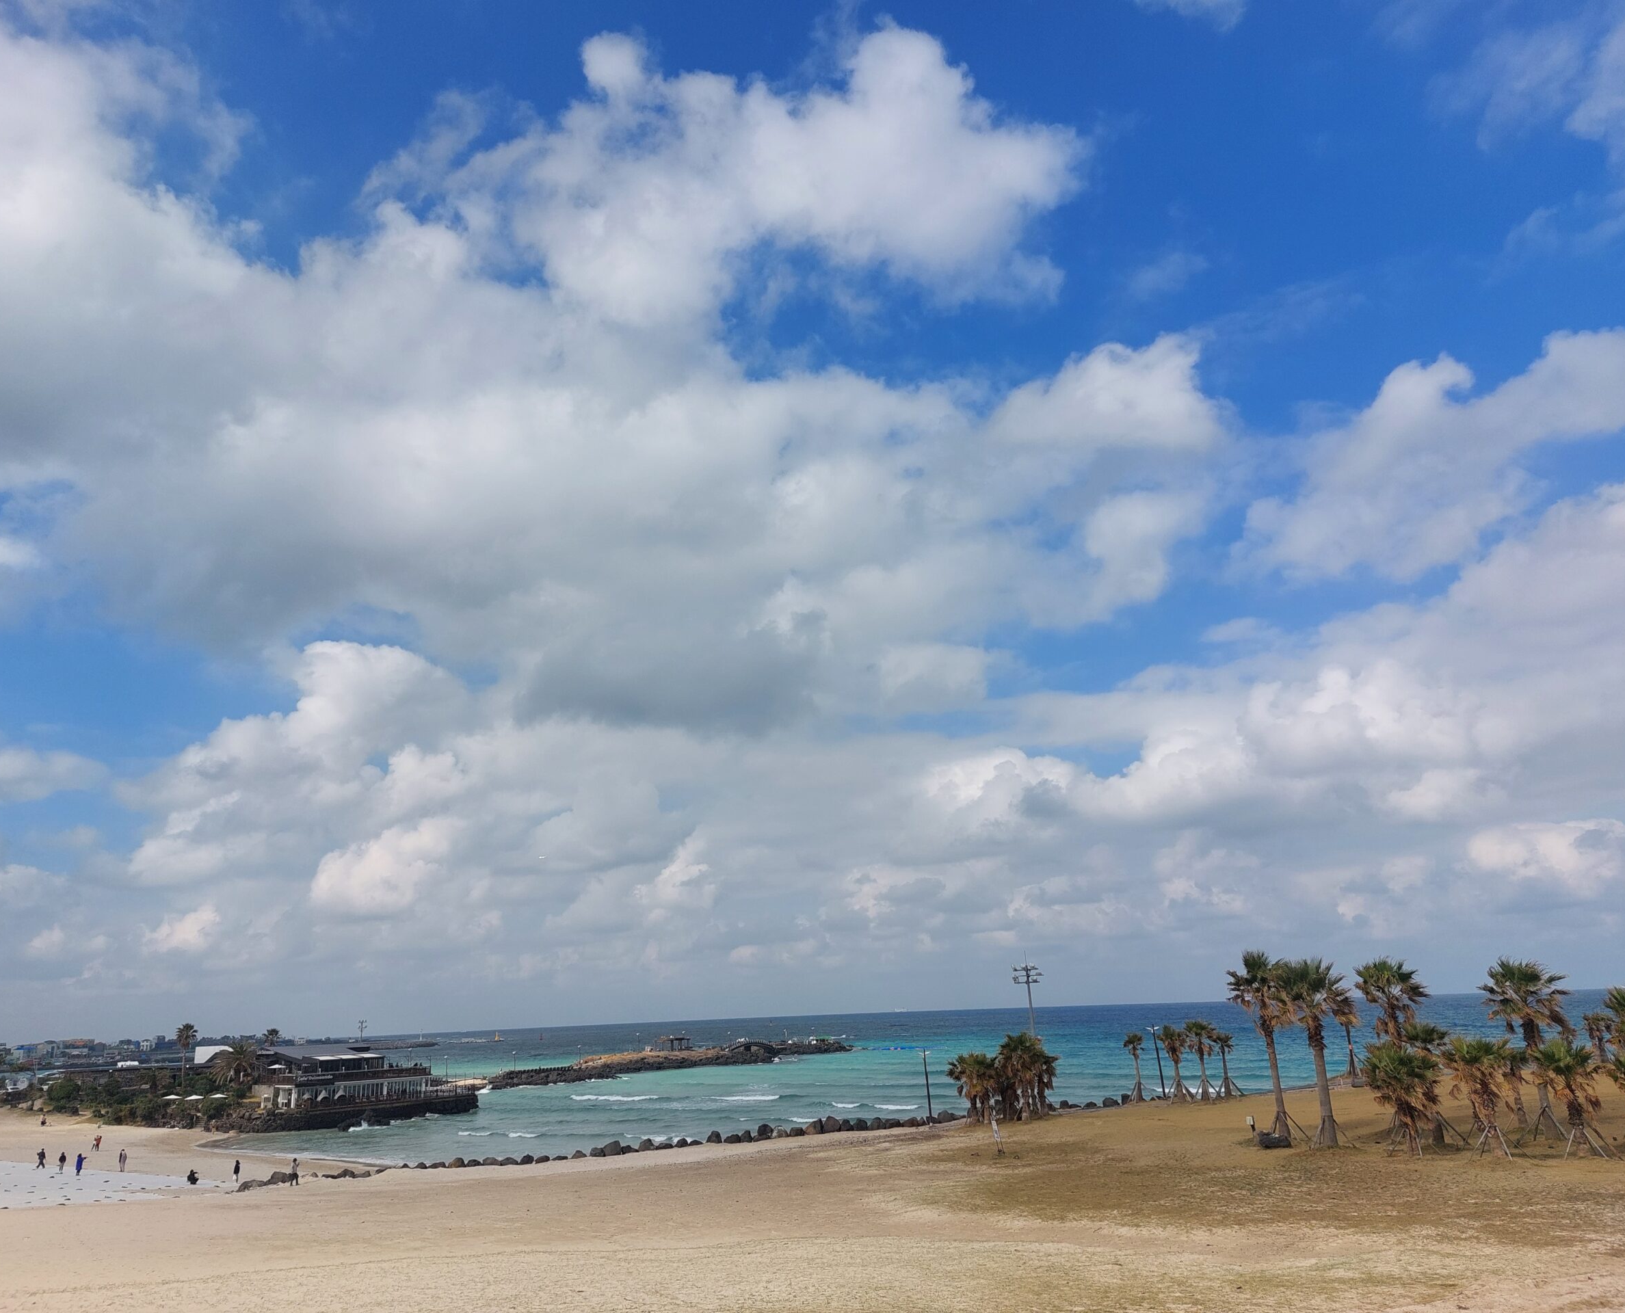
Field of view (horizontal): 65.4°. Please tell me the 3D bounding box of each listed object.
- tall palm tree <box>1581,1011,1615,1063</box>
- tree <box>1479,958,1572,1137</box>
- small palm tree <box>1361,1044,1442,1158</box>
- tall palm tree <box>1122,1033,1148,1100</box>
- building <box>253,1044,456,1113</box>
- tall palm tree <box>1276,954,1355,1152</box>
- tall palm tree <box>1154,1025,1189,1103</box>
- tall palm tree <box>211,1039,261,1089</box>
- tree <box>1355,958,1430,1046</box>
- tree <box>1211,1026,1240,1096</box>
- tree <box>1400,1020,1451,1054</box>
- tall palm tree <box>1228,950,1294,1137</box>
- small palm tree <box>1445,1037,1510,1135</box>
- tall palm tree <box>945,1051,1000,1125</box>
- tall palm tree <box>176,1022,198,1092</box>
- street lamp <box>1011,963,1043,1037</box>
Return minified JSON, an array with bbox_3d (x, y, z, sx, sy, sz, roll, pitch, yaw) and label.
[{"bbox_3d":[86.013,41.735,138.579,3.728,5.459,3.728,-11,-18,29],"label":"tall palm tree"},{"bbox_3d":[42.492,22.906,74.228,4.965,10.135,4.965,-10,-18,27],"label":"tree"},{"bbox_3d":[26.267,19.592,56.150,3.400,4.770,3.400,-9,-17,22],"label":"small palm tree"},{"bbox_3d":[24.058,30.564,94.073,1.750,4.940,1.750,-6,-16,13],"label":"tall palm tree"},{"bbox_3d":[-64.170,58.809,178.482,13.000,7.800,23.500,-16,-21,40],"label":"building"},{"bbox_3d":[24.597,19.015,61.197,3.800,8.760,3.800,-8,-17,20],"label":"tall palm tree"},{"bbox_3d":[26.739,30.018,93.238,2.300,5.430,2.300,-6,-16,14],"label":"tall palm tree"},{"bbox_3d":[-77.808,55.473,170.905,6.500,6.690,6.500,5,-17,-23],"label":"tall palm tree"},{"bbox_3d":[35.018,23.369,75.471,4.325,10.457,4.325,-9,-17,22],"label":"tree"},{"bbox_3d":[31.303,30.848,95.665,1.900,4.880,1.900,-7,-16,16],"label":"tree"},{"bbox_3d":[29.165,20.133,59.761,2.700,5.580,2.700,-9,-17,23],"label":"tree"},{"bbox_3d":[23.536,19.891,65.260,3.500,9.260,3.500,-7,-17,18],"label":"tall palm tree"},{"bbox_3d":[35.867,23.331,67.407,3.601,6.078,3.601,-10,-17,25],"label":"small palm tree"},{"bbox_3d":[12.805,33.678,98.889,4.247,5.376,4.247,-4,-16,6],"label":"tall palm tree"},{"bbox_3d":[-86.946,55.917,175.331,2.900,9.770,2.900,5,-17,-25],"label":"tall palm tree"},{"bbox_3d":[16.620,29.035,96.485,2.400,10.900,1.200,-5,-16,8],"label":"street lamp"}]

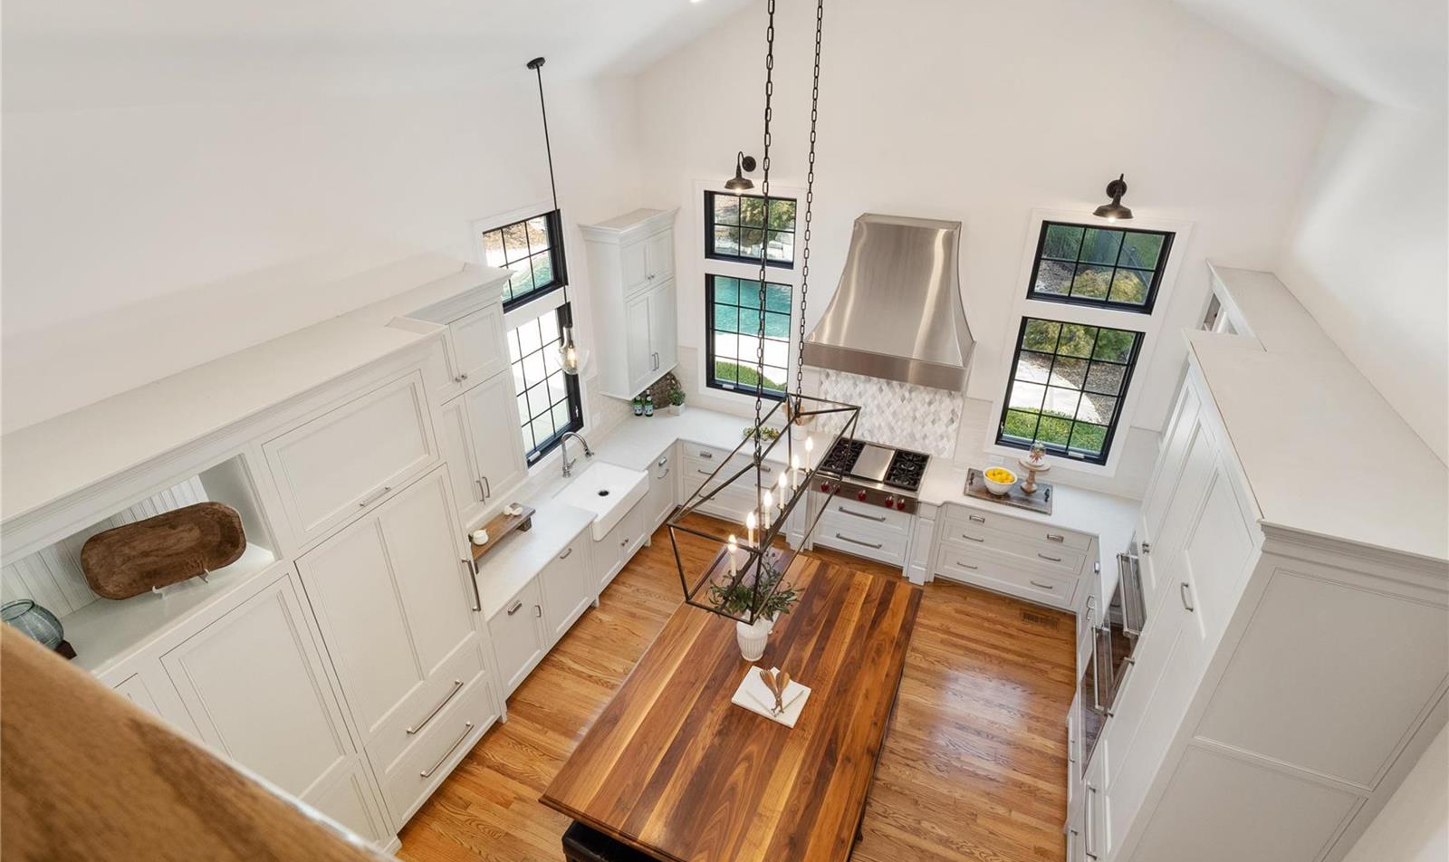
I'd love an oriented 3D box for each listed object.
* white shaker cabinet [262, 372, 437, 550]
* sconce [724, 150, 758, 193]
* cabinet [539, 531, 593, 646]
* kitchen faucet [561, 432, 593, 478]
[{"bbox_3d":[-2.001,0.043,3.171,0.620,0.527,0.836,12,31,20],"label":"white shaker cabinet"},{"bbox_3d":[0.151,-2.212,5.473,0.265,0.290,0.335,12,31,20],"label":"sconce"},{"bbox_3d":[-1.492,1.177,5.190,0.590,0.770,0.620,12,31,20],"label":"cabinet"},{"bbox_3d":[-1.286,0.232,5.624,0.280,0.440,0.150,12,31,20],"label":"kitchen faucet"}]

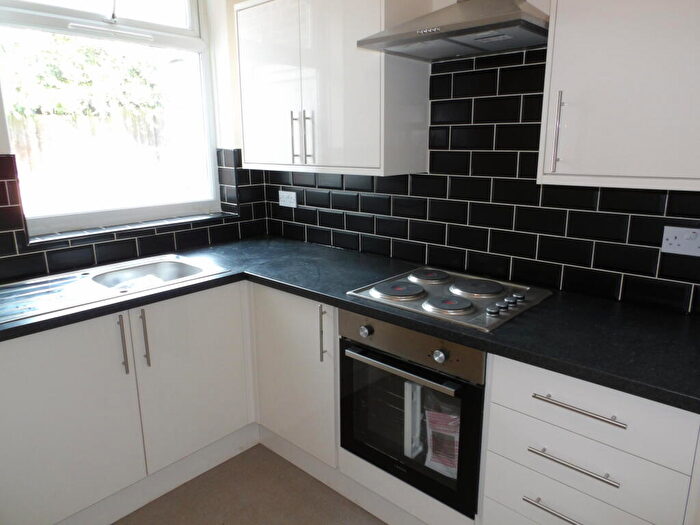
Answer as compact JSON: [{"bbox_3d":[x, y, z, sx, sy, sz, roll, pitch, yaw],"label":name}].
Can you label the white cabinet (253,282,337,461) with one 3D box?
[{"bbox_3d":[-0.064,0.422,2.270,0.517,0.717,0.530,12,19,41],"label":"white cabinet"}]

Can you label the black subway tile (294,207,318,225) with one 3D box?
[{"bbox_3d":[-0.249,-0.264,2.745,0.200,0.100,0.010,12,19,41],"label":"black subway tile"}]

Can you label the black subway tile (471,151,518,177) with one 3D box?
[{"bbox_3d":[0.576,-0.391,1.940,0.200,0.100,0.010,12,19,41],"label":"black subway tile"}]

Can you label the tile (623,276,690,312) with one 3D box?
[{"bbox_3d":[1.034,0.105,1.644,0.200,0.100,0.010,12,19,41],"label":"tile"}]

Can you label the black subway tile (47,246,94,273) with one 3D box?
[{"bbox_3d":[-1.264,-0.016,2.208,0.010,0.101,0.200,12,19,41],"label":"black subway tile"}]

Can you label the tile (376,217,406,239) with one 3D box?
[{"bbox_3d":[0.204,-0.169,2.344,0.200,0.101,0.010,12,19,41],"label":"tile"}]

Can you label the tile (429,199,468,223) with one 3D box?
[{"bbox_3d":[0.428,-0.222,2.121,0.200,0.101,0.010,12,19,41],"label":"tile"}]

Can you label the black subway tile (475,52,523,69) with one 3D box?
[{"bbox_3d":[0.570,-0.764,1.844,0.200,0.045,0.009,12,19,41],"label":"black subway tile"}]

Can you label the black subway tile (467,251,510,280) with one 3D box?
[{"bbox_3d":[0.580,0.009,2.036,0.200,0.098,0.009,12,19,41],"label":"black subway tile"}]

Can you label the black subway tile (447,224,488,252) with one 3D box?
[{"bbox_3d":[0.503,-0.106,2.077,0.200,0.100,0.009,12,19,41],"label":"black subway tile"}]

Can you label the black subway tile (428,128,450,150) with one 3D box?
[{"bbox_3d":[0.387,-0.531,2.080,0.099,0.101,0.010,12,19,41],"label":"black subway tile"}]

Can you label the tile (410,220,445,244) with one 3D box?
[{"bbox_3d":[0.352,-0.137,2.215,0.200,0.100,0.009,12,19,41],"label":"tile"}]

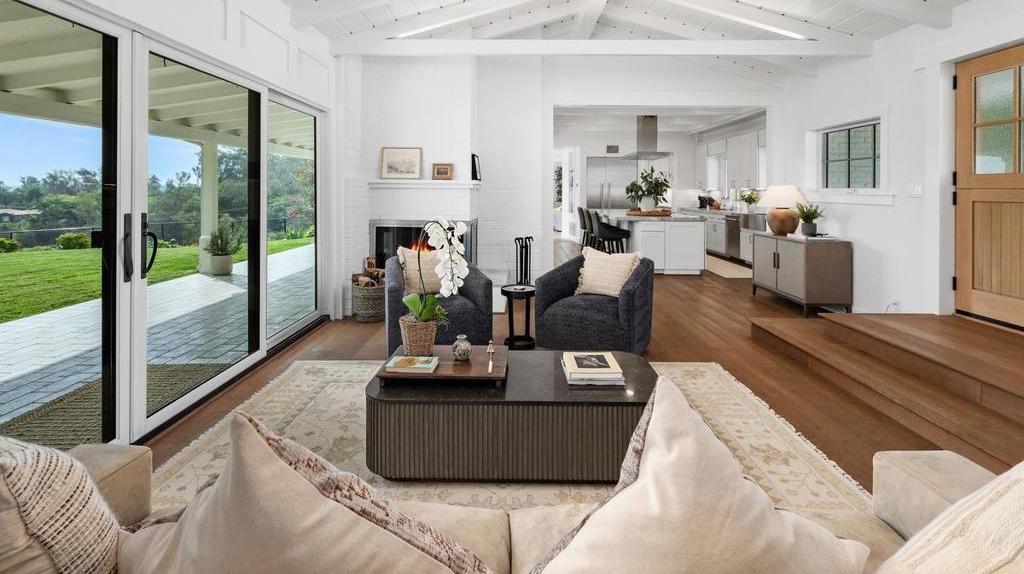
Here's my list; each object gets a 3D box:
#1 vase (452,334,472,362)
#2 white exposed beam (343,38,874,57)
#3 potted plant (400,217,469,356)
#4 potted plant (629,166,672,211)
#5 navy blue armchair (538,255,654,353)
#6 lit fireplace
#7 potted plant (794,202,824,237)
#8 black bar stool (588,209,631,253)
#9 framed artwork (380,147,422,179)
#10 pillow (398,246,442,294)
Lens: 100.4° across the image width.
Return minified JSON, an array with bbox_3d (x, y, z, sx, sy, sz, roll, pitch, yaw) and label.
[{"bbox_3d":[-0.272,0.337,2.340,0.107,0.138,0.107,0,8,0],"label":"vase"},{"bbox_3d":[0.929,-2.465,4.380,5.500,0.165,0.130,0,8,0],"label":"white exposed beam"},{"bbox_3d":[-0.447,0.003,2.460,0.410,0.790,0.300,-2,11,-10],"label":"potted plant"},{"bbox_3d":[2.517,-1.790,7.750,0.740,0.780,0.640,0,8,0],"label":"potted plant"},{"bbox_3d":[0.792,0.099,4.000,0.840,0.740,0.840,4,8,28],"label":"navy blue armchair"},{"bbox_3d":[-1.081,-0.495,5.150,1.180,0.620,0.420,0,8,0],"label":"lit fireplace"},{"bbox_3d":[3.453,-0.783,4.950,0.300,0.385,0.290,0,8,0],"label":"potted plant"},{"bbox_3d":[1.550,-0.738,6.920,0.560,0.950,0.500,0,8,0],"label":"black bar stool"},{"bbox_3d":[-1.244,-1.390,4.800,0.450,0.360,0.035,0,3,0],"label":"framed artwork"},{"bbox_3d":[-0.798,-0.146,4.030,0.520,0.480,0.180,-3,-9,-18],"label":"pillow"}]

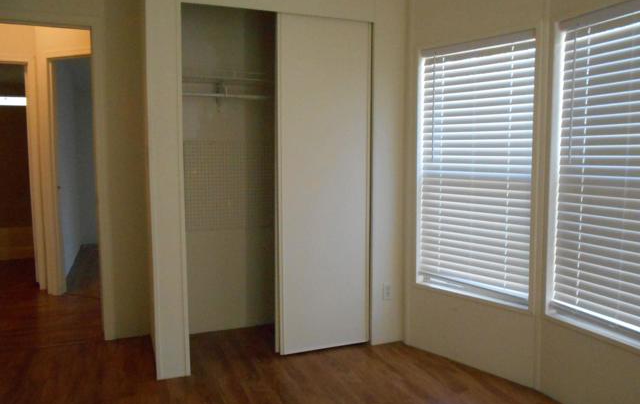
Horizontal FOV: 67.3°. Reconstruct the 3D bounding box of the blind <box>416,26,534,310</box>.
[{"bbox_3d":[0.884,-0.182,2.781,0.090,1.460,0.710,-5,7,-43],"label":"blind"}]

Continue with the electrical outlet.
[{"bbox_3d":[0.440,0.582,3.108,0.070,0.115,0.015,-2,6,-21],"label":"electrical outlet"}]

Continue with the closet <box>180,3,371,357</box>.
[{"bbox_3d":[-0.303,-0.079,3.085,1.130,2.020,0.600,-2,6,-21],"label":"closet"}]

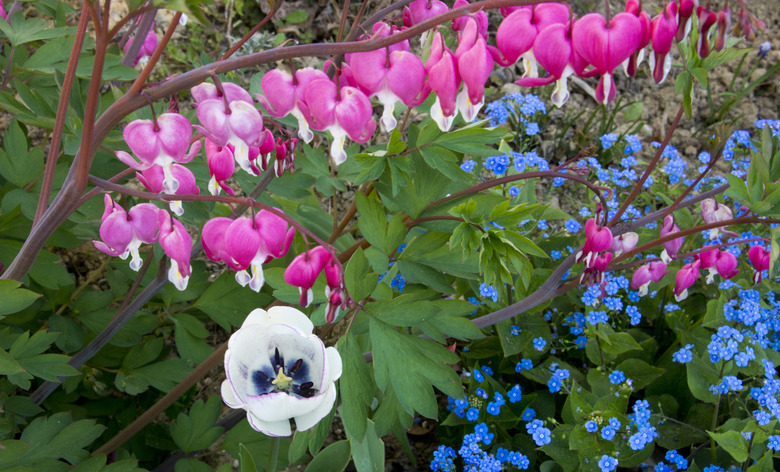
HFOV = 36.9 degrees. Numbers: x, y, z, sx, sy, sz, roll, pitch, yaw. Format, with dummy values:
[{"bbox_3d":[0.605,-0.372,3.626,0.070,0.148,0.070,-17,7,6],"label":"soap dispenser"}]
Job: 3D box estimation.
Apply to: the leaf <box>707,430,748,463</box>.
[{"bbox_3d":[0.176,0.110,0.610,0.022,0.007,0.020,21,45,22],"label":"leaf"}]

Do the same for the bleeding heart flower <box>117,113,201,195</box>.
[{"bbox_3d":[-0.096,-0.035,0.485,0.033,0.029,0.016,-3,30,-6],"label":"bleeding heart flower"}]

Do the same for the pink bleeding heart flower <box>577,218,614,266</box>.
[{"bbox_3d":[0.116,0.004,0.660,0.020,0.027,0.014,-6,35,-8],"label":"pink bleeding heart flower"}]

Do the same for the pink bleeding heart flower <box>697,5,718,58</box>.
[{"bbox_3d":[0.144,-0.092,0.530,0.010,0.023,0.009,0,35,0],"label":"pink bleeding heart flower"}]

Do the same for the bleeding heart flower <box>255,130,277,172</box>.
[{"bbox_3d":[-0.060,-0.041,0.560,0.012,0.020,0.010,-10,30,-18],"label":"bleeding heart flower"}]

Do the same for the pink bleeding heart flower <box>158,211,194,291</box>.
[{"bbox_3d":[-0.097,0.007,0.530,0.013,0.032,0.024,-17,29,-14],"label":"pink bleeding heart flower"}]

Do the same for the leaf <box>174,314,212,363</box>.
[{"bbox_3d":[-0.107,0.056,0.640,0.021,0.027,0.012,0,23,0],"label":"leaf"}]

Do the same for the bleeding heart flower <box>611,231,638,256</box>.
[{"bbox_3d":[0.171,0.006,0.860,0.023,0.023,0.014,-5,27,-9],"label":"bleeding heart flower"}]

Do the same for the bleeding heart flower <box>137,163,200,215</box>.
[{"bbox_3d":[-0.108,-0.024,0.570,0.029,0.029,0.017,0,28,0],"label":"bleeding heart flower"}]

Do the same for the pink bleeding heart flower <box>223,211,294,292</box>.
[{"bbox_3d":[-0.056,0.007,0.500,0.029,0.031,0.016,-12,37,-16],"label":"pink bleeding heart flower"}]

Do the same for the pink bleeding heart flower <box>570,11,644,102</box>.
[{"bbox_3d":[0.097,-0.079,0.520,0.030,0.038,0.017,0,28,0],"label":"pink bleeding heart flower"}]

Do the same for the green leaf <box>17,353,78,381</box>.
[{"bbox_3d":[-0.179,0.068,0.610,0.032,0.009,0.020,0,47,0],"label":"green leaf"}]

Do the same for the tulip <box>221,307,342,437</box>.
[{"bbox_3d":[-0.053,0.067,0.570,0.058,0.043,0.058,0,40,0],"label":"tulip"}]

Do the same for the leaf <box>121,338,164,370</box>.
[{"bbox_3d":[-0.131,0.063,0.620,0.016,0.006,0.028,31,50,31],"label":"leaf"}]

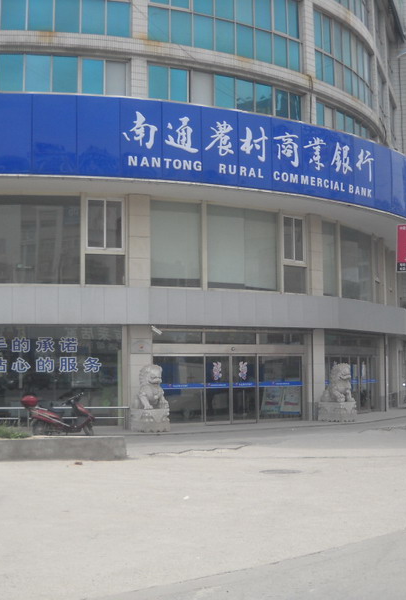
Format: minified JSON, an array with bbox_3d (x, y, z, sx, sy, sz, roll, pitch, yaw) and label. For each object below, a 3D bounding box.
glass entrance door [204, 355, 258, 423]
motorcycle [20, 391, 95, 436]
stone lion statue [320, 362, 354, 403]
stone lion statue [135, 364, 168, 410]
[{"bbox_3d":[0.822,2.626,28.000,1.800,2.050,0.100,2,-5,-30],"label":"glass entrance door"},{"bbox_3d":[-3.365,2.651,22.000,1.760,1.070,0.650,0,-4,-10],"label":"motorcycle"},{"bbox_3d":[3.929,2.397,27.600,0.620,1.130,0.820,3,-5,-37],"label":"stone lion statue"},{"bbox_3d":[-1.285,2.254,24.500,0.620,1.100,0.820,2,-5,-27],"label":"stone lion statue"}]

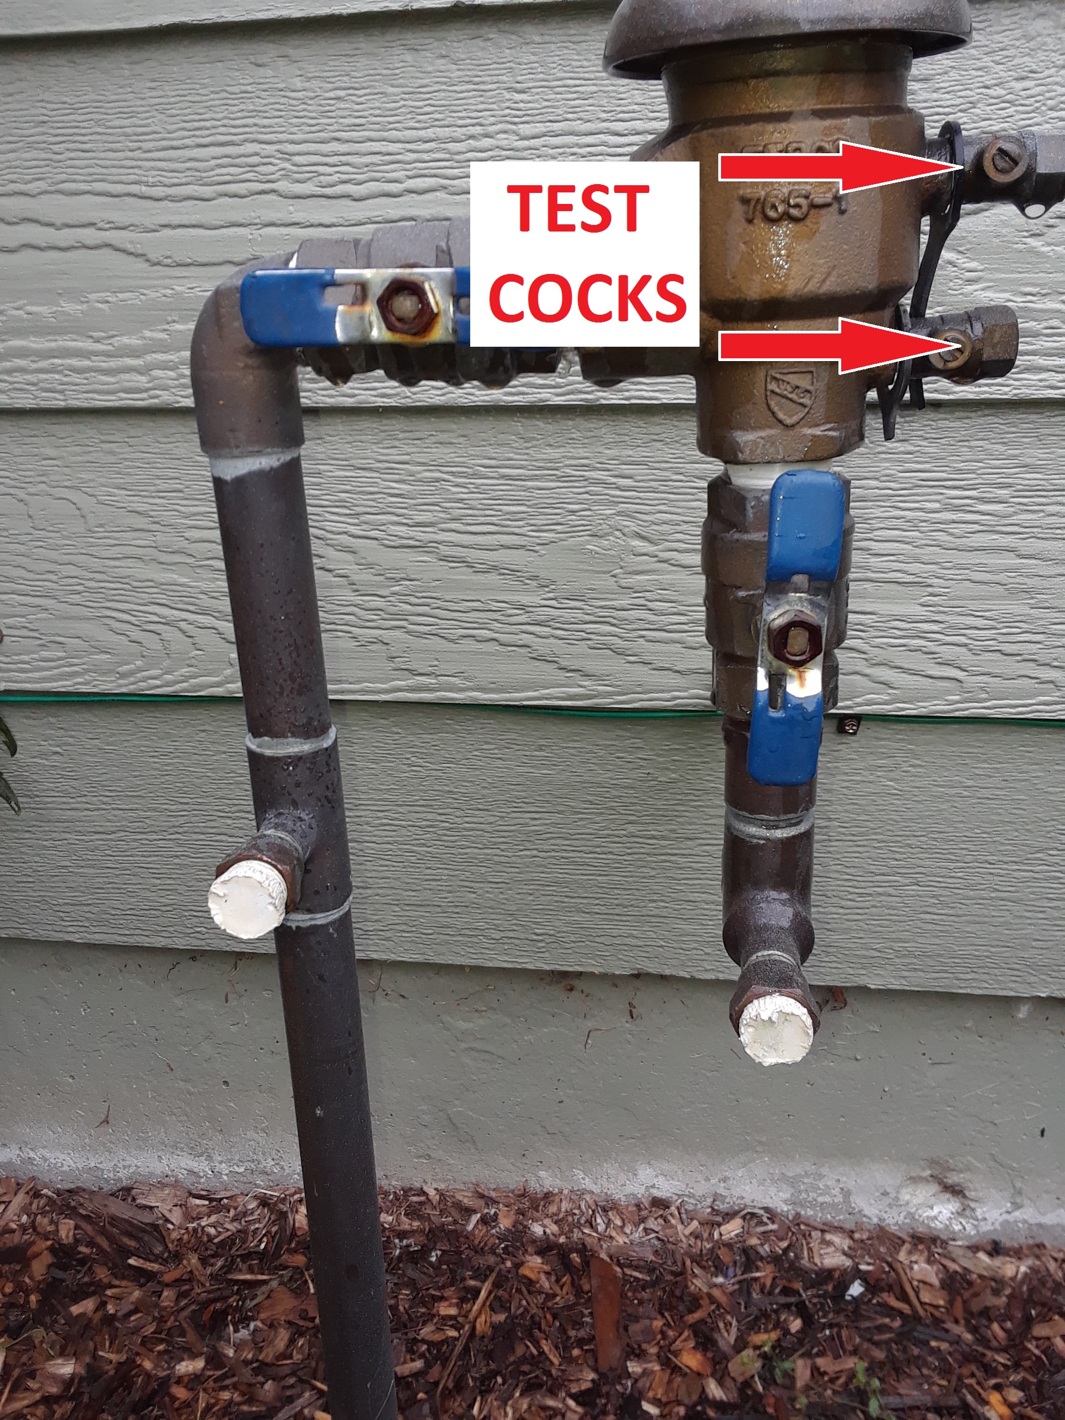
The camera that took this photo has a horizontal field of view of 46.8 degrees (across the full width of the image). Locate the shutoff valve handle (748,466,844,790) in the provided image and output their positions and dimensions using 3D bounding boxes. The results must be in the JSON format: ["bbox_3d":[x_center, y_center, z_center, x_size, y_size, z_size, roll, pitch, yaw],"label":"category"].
[{"bbox_3d":[0.079,-0.022,0.368,0.022,0.097,0.014,2,20,1],"label":"shutoff valve handle"}]

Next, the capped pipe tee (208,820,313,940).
[{"bbox_3d":[-0.087,0.051,0.409,0.029,0.029,0.049,0,20,6],"label":"capped pipe tee"}]

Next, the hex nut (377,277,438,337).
[{"bbox_3d":[-0.034,-0.110,0.336,0.016,0.015,0.008,-1,20,4],"label":"hex nut"}]

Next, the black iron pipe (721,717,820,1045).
[{"bbox_3d":[0.081,0.052,0.418,0.033,0.097,0.064,0,20,7],"label":"black iron pipe"}]

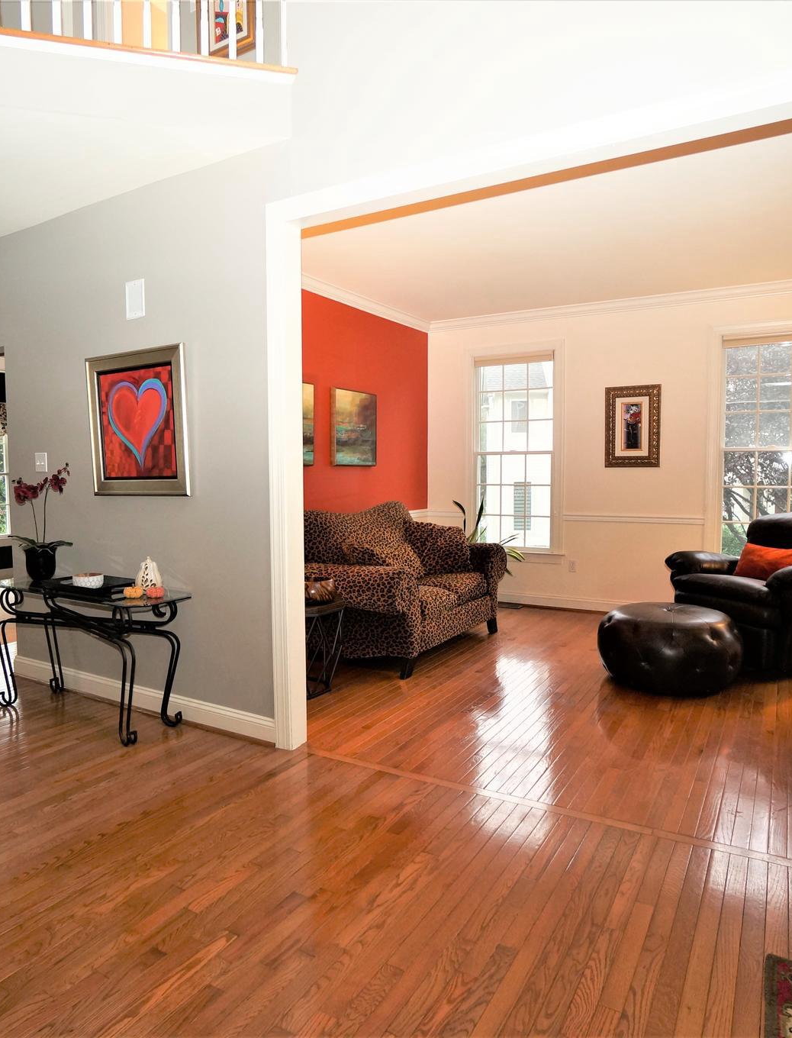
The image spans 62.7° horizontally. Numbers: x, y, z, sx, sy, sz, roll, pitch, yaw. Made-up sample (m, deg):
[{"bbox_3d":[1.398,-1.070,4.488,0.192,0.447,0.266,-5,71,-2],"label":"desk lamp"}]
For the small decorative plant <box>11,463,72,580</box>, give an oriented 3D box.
[{"bbox_3d":[-1.990,0.017,3.641,0.290,0.660,0.220,2,5,29],"label":"small decorative plant"}]

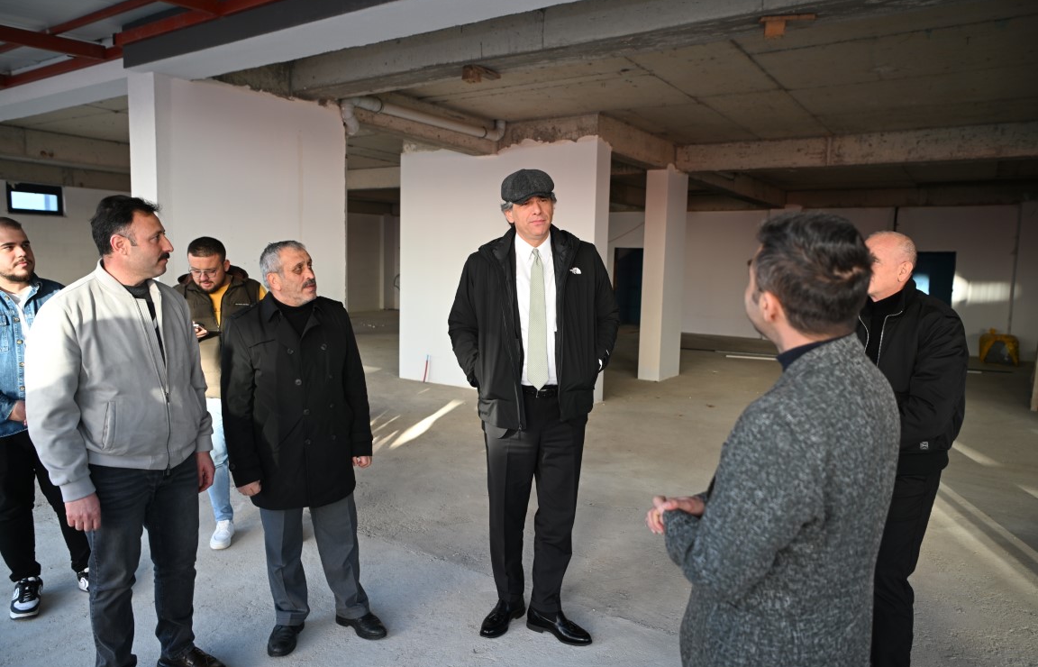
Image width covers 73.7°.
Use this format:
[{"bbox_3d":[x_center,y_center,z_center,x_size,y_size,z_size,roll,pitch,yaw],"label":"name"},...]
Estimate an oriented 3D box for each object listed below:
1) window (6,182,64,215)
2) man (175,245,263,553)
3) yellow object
[{"bbox_3d":[-8.733,-2.411,12.488,0.100,0.541,0.874,5,7,33],"label":"window"},{"bbox_3d":[-1.663,0.314,3.829,0.560,1.674,0.440,1,6,-5],"label":"man"},{"bbox_3d":[8.302,0.218,11.902,0.500,0.600,0.450,5,7,33],"label":"yellow object"}]

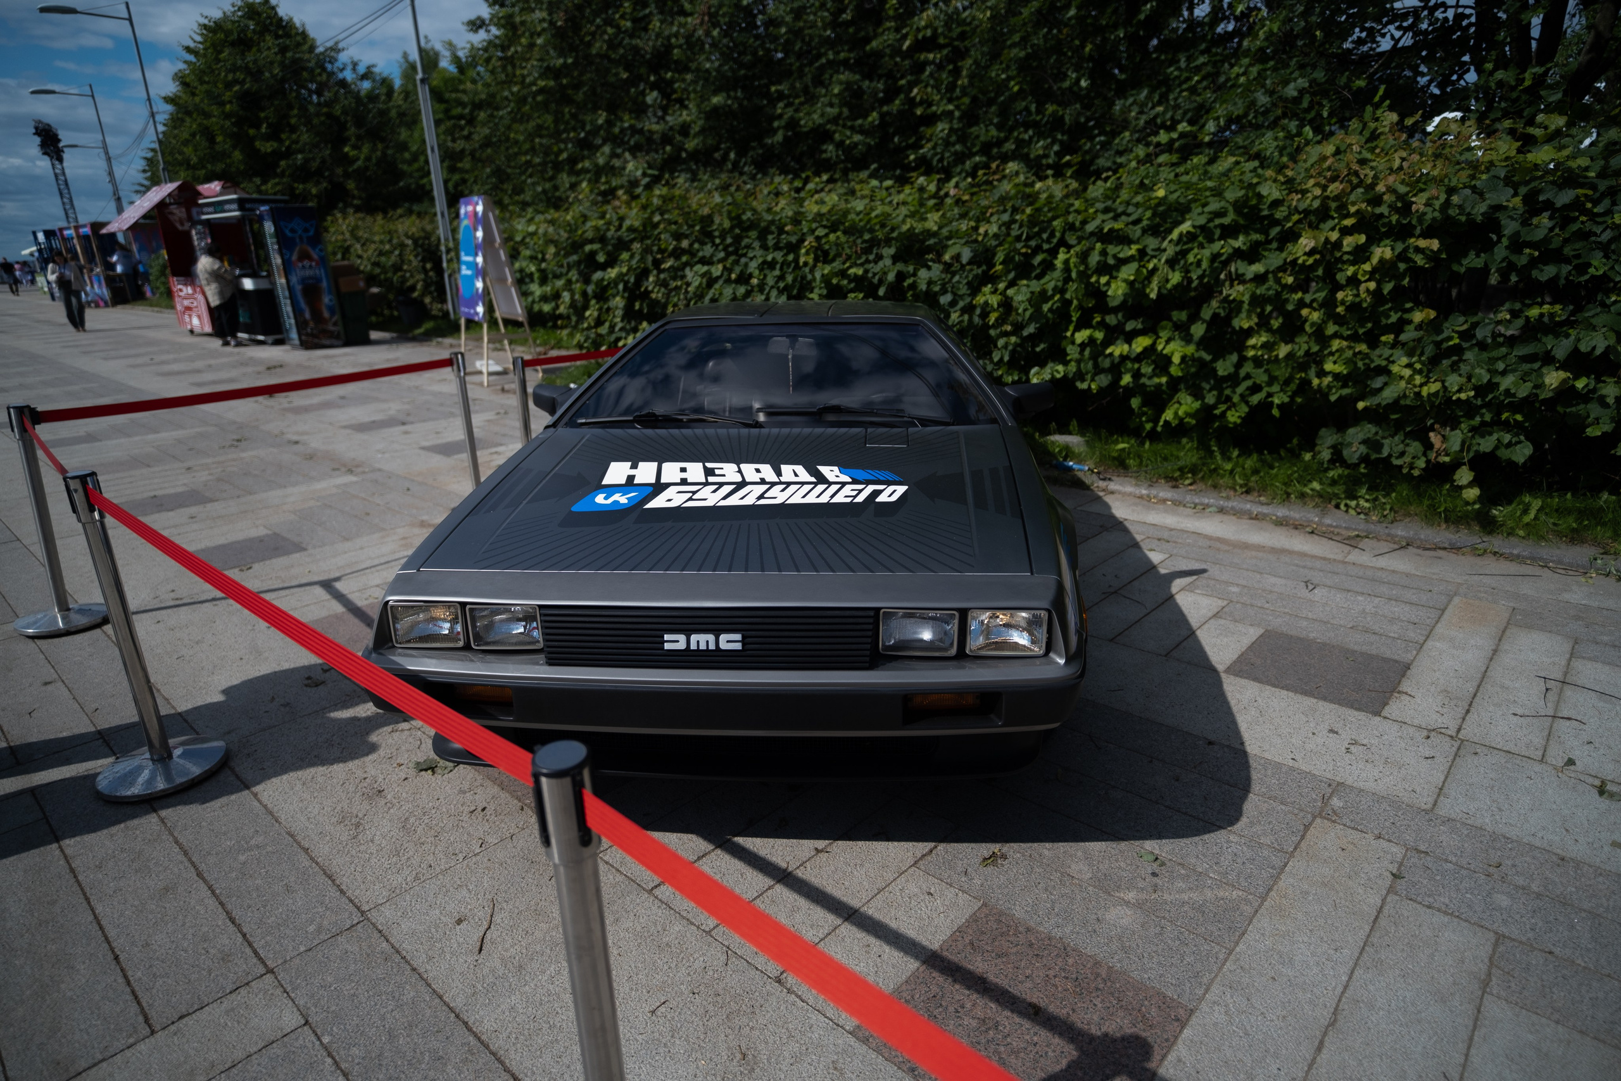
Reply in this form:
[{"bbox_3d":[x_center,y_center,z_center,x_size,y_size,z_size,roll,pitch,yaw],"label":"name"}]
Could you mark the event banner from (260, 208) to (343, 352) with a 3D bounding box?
[{"bbox_3d":[-8.573,-4.435,15.245,0.660,2.270,0.700,-17,24,-39],"label":"event banner"}]

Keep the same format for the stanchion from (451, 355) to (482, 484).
[{"bbox_3d":[-1.939,-0.620,5.218,0.320,0.900,0.320,-2,18,0],"label":"stanchion"}]

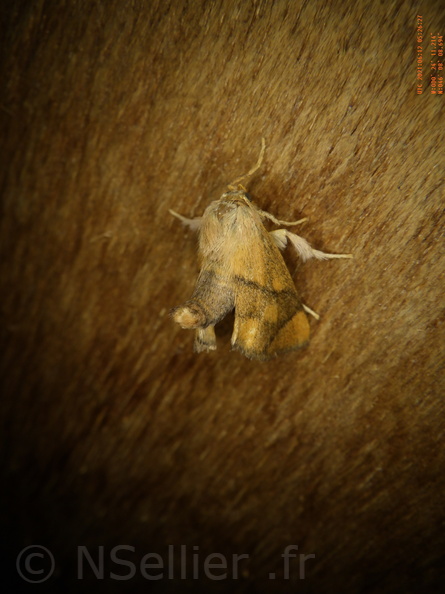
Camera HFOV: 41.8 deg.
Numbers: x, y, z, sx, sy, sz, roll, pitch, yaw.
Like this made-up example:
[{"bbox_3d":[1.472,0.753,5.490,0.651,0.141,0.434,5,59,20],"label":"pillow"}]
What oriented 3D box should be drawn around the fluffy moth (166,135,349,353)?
[{"bbox_3d":[0.003,-0.004,0.053,0.017,0.009,0.021,-2,100,13],"label":"fluffy moth"}]

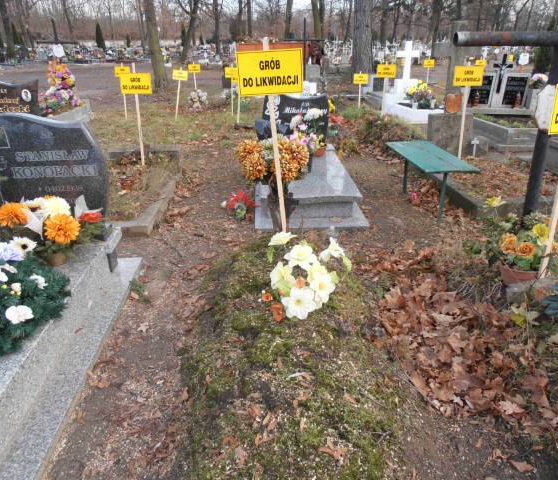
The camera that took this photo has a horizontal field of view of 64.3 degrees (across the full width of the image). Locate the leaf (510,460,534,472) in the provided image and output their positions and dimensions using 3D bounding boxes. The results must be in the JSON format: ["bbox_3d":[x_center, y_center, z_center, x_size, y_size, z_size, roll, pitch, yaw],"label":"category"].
[{"bbox_3d":[0.875,0.817,1.601,0.078,0.015,0.050,7,24,16],"label":"leaf"}]

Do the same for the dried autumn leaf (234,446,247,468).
[{"bbox_3d":[-0.122,0.709,1.447,0.035,0.015,0.082,-8,24,-17],"label":"dried autumn leaf"}]

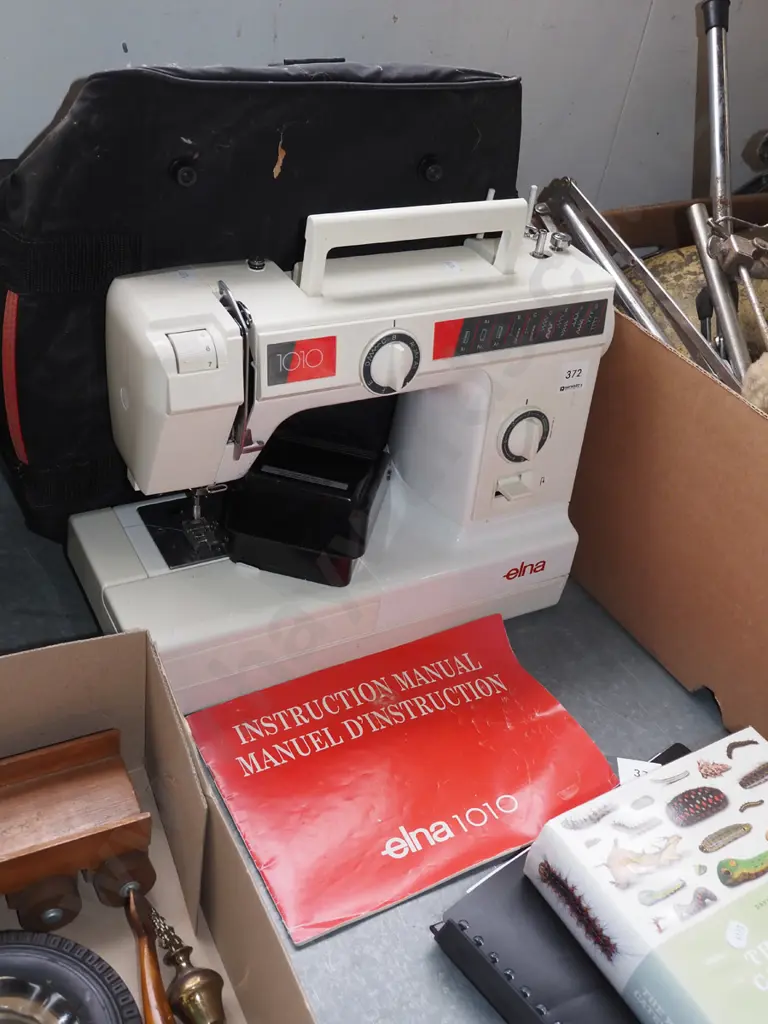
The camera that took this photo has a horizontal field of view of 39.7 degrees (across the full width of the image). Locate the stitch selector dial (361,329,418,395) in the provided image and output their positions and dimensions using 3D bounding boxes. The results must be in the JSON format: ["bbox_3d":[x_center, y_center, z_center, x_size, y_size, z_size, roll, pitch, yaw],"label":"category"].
[{"bbox_3d":[0.008,-0.099,0.725,0.047,0.047,0.017,-13,37,-27],"label":"stitch selector dial"}]

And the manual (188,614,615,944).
[{"bbox_3d":[0.016,0.169,0.738,0.255,0.020,0.181,-14,45,-26],"label":"manual"}]

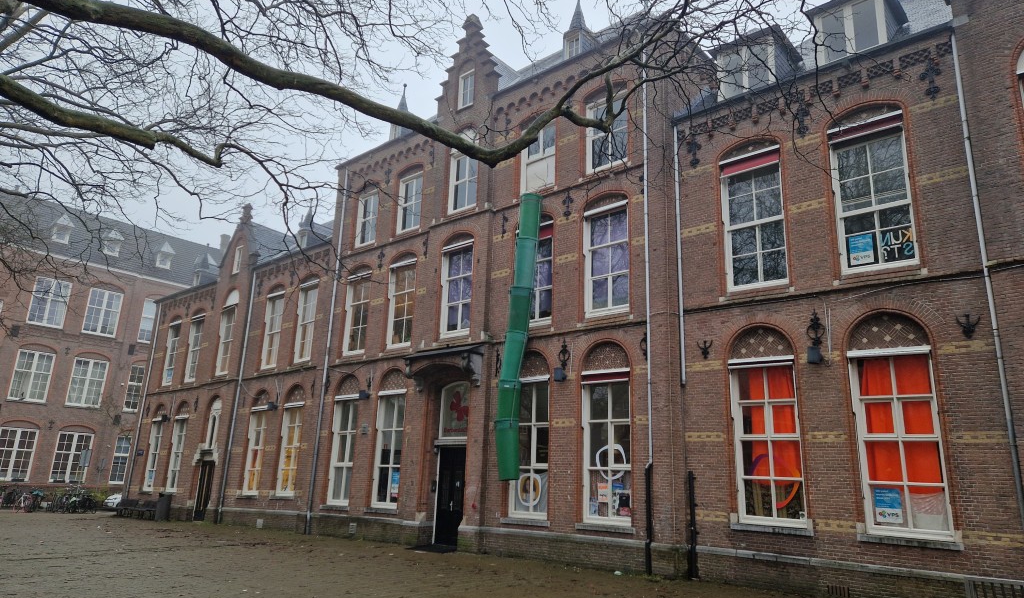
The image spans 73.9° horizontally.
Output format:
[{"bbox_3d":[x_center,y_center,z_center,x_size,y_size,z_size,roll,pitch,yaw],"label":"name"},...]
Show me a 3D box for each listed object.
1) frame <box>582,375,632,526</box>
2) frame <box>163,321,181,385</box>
[{"bbox_3d":[2.027,3.210,14.604,1.250,3.132,0.150,-11,-19,41],"label":"frame"},{"bbox_3d":[-16.011,2.608,32.030,1.200,2.941,0.180,-11,-20,40],"label":"frame"}]

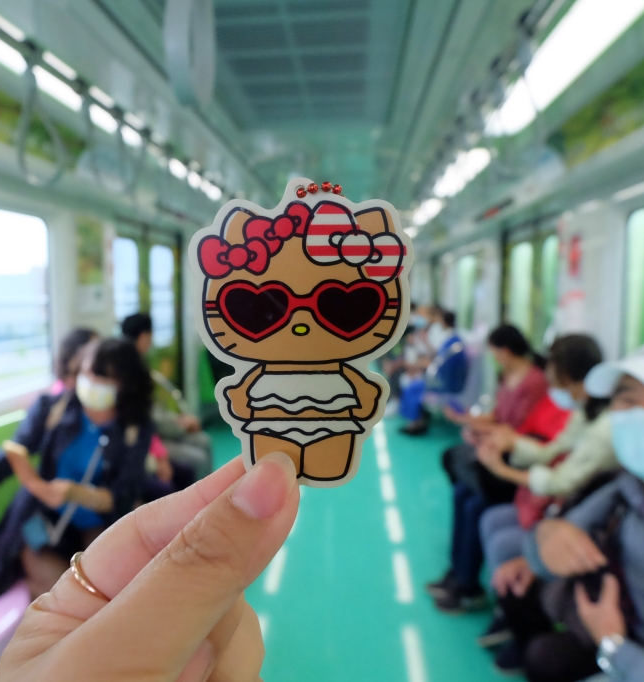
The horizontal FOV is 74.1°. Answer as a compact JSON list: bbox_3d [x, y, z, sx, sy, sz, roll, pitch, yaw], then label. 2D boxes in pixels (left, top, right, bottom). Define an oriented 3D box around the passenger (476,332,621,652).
[{"bbox_3d":[0.864,0.593,1.567,0.630,1.210,0.480,1,9,10],"label":"passenger"}]

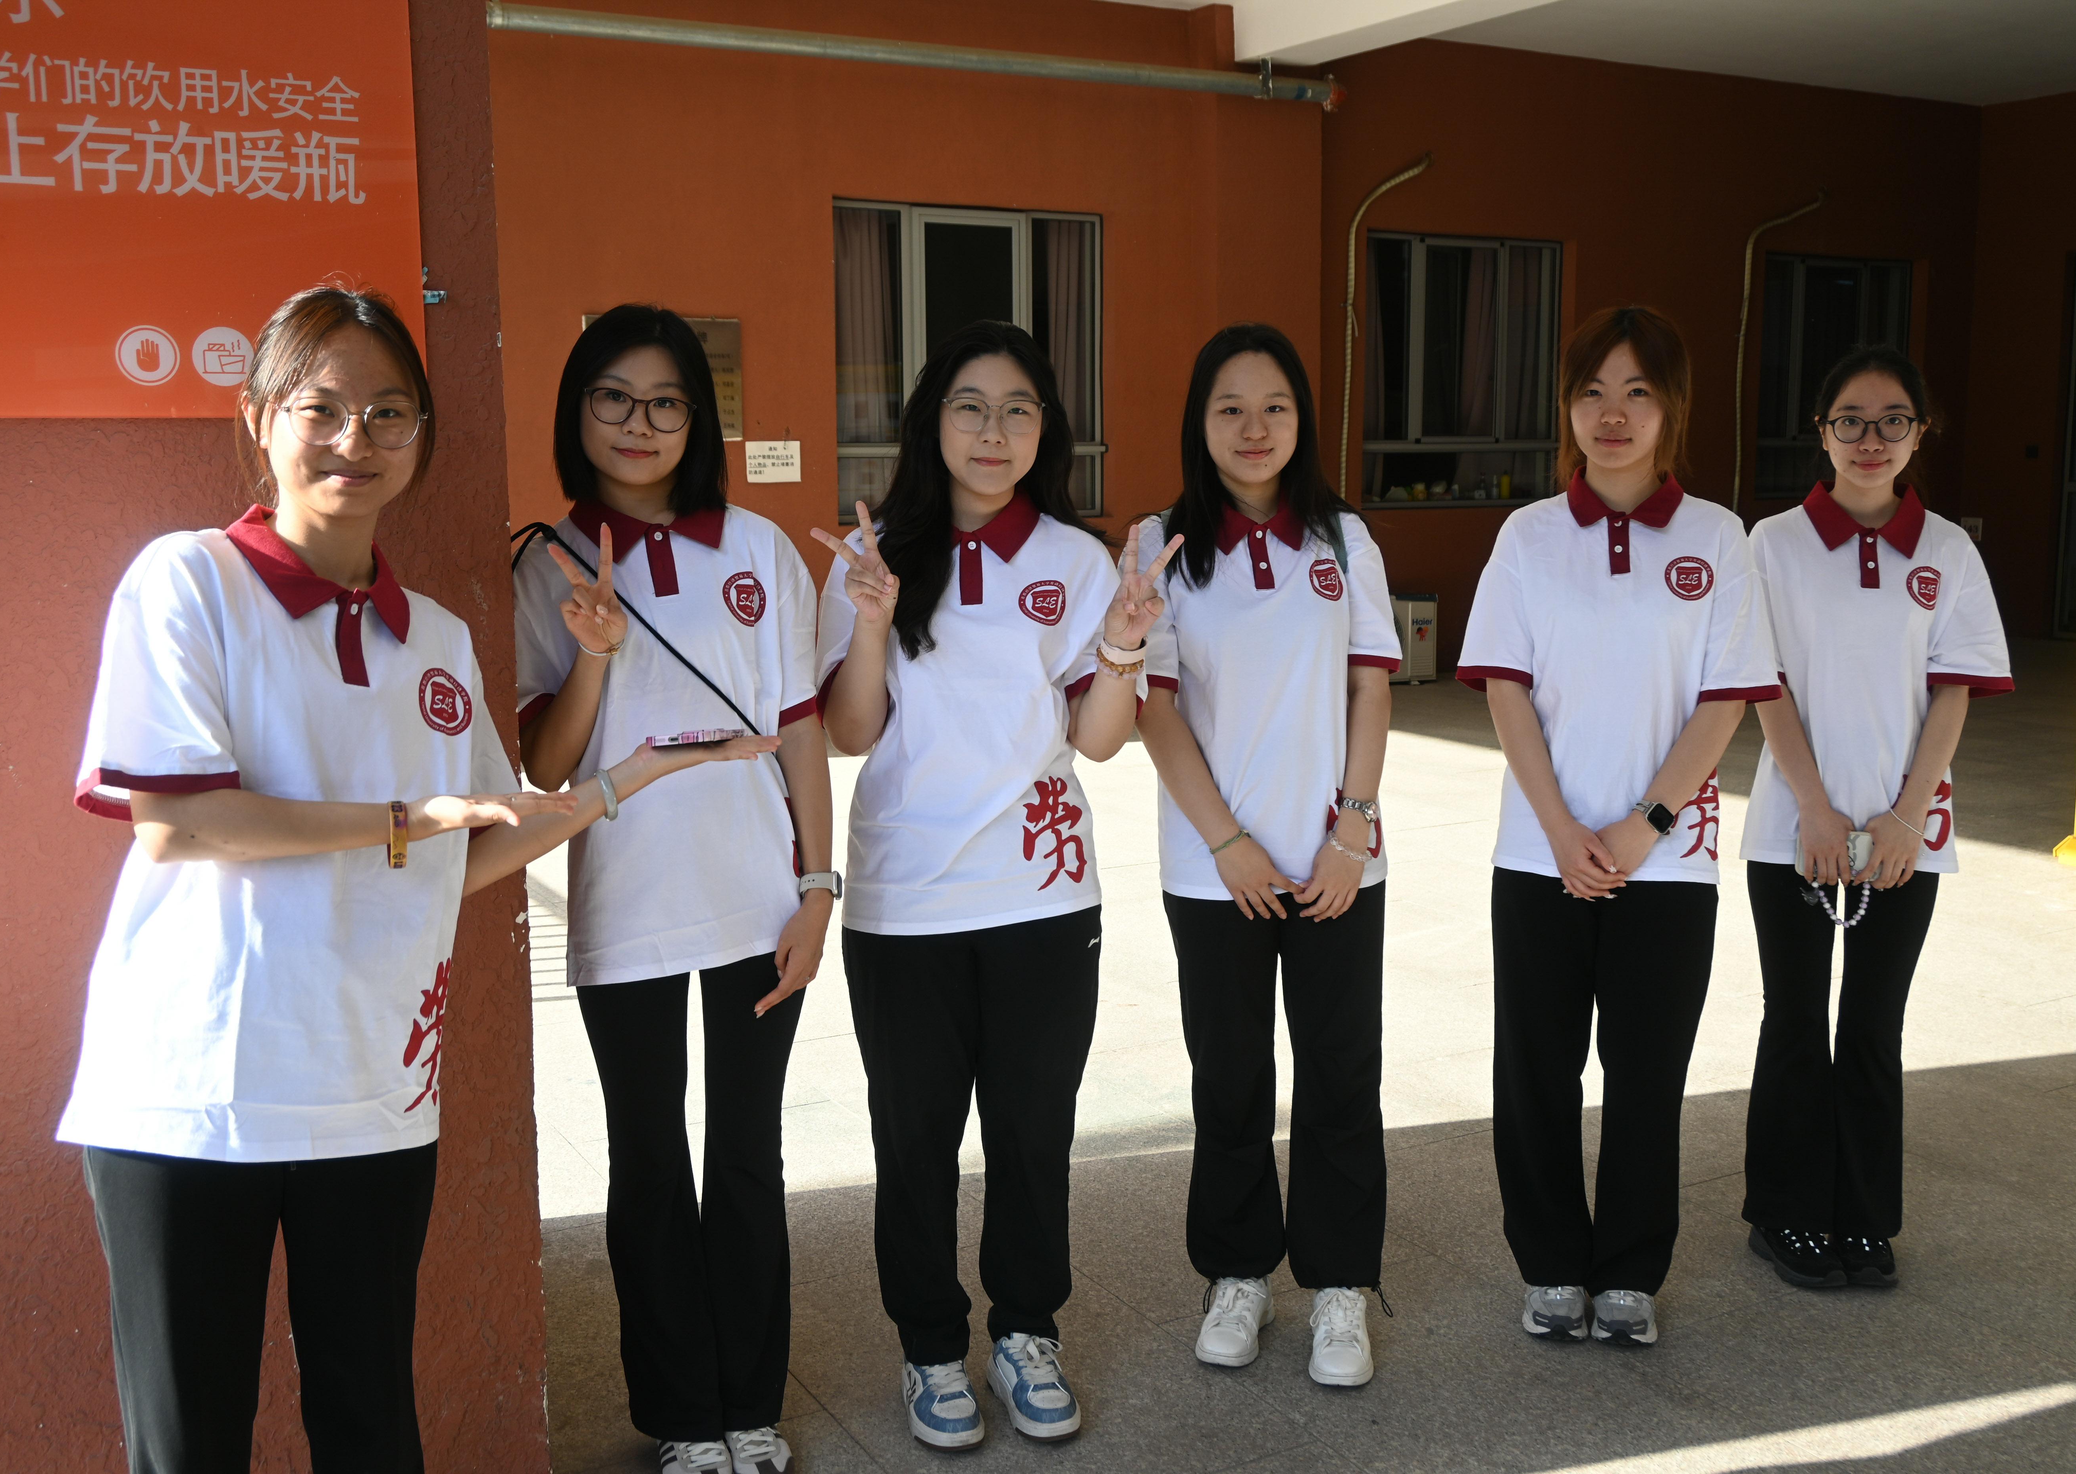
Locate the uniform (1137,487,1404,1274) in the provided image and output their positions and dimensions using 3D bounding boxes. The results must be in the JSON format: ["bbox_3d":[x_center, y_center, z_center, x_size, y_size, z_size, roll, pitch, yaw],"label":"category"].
[{"bbox_3d":[0.367,0.273,3.166,0.435,1.274,0.270,-1,9,-6],"label":"uniform"}]

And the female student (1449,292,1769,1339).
[{"bbox_3d":[0.941,0.152,3.245,0.506,1.688,0.290,2,9,17],"label":"female student"}]

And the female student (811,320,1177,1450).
[{"bbox_3d":[-0.067,0.220,2.962,0.563,1.659,0.330,-3,9,-13],"label":"female student"}]

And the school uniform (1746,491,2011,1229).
[{"bbox_3d":[1.443,0.234,3.470,0.466,1.342,0.270,1,9,12],"label":"school uniform"}]

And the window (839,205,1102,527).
[{"bbox_3d":[-0.352,-1.982,10.496,1.644,1.629,0.120,-6,10,-29],"label":"window"}]

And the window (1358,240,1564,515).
[{"bbox_3d":[2.630,-2.255,12.192,1.641,1.621,0.120,-6,10,-29],"label":"window"}]

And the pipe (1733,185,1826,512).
[{"bbox_3d":[5.077,-2.548,13.421,0.822,2.324,0.090,-6,10,-29],"label":"pipe"}]

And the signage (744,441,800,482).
[{"bbox_3d":[-1.328,-1.384,9.918,0.292,0.211,0.010,-6,10,-29],"label":"signage"}]

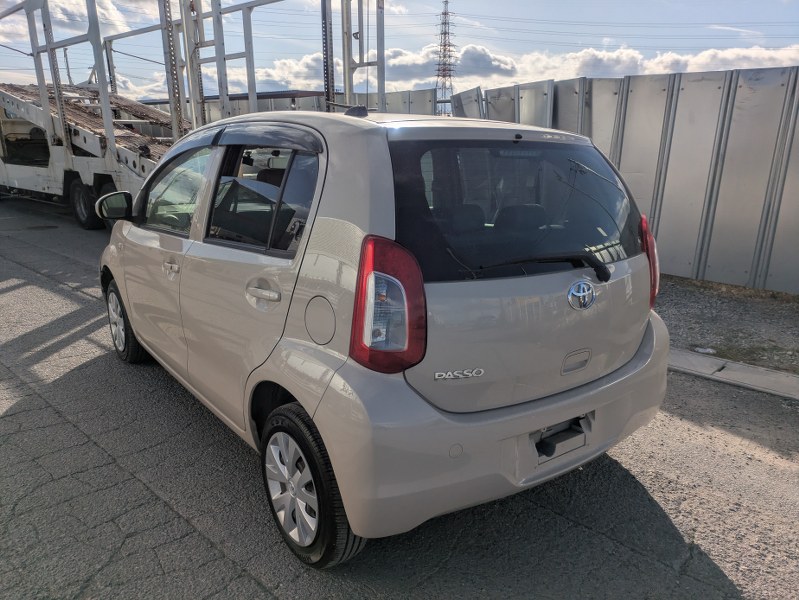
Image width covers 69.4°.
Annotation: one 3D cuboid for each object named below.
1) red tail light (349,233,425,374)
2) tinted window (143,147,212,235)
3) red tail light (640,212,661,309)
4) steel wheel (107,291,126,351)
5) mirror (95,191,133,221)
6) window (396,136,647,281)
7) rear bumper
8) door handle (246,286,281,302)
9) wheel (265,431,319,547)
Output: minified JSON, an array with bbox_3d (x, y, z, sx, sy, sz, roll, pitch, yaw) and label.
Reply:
[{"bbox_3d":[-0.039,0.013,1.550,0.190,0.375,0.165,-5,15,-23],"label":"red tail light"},{"bbox_3d":[-1.079,-0.541,2.765,0.060,0.410,0.750,12,4,-40],"label":"tinted window"},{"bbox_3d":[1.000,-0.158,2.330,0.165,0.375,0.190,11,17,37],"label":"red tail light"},{"bbox_3d":[-1.803,0.135,3.794,0.115,0.380,0.380,-9,17,-36],"label":"steel wheel"},{"bbox_3d":[-1.479,-0.493,3.006,0.200,0.150,0.110,-9,17,-36],"label":"mirror"},{"bbox_3d":[0.460,-0.322,1.913,1.130,0.450,0.130,-9,-13,-36],"label":"window"},{"bbox_3d":[0.489,0.338,2.018,1.630,0.540,0.310,-9,17,-36],"label":"rear bumper"},{"bbox_3d":[-0.420,-0.020,1.770,0.048,0.042,0.210,-9,17,-36],"label":"door handle"},{"bbox_3d":[-0.317,0.611,1.918,0.115,0.380,0.380,-9,17,-36],"label":"wheel"}]

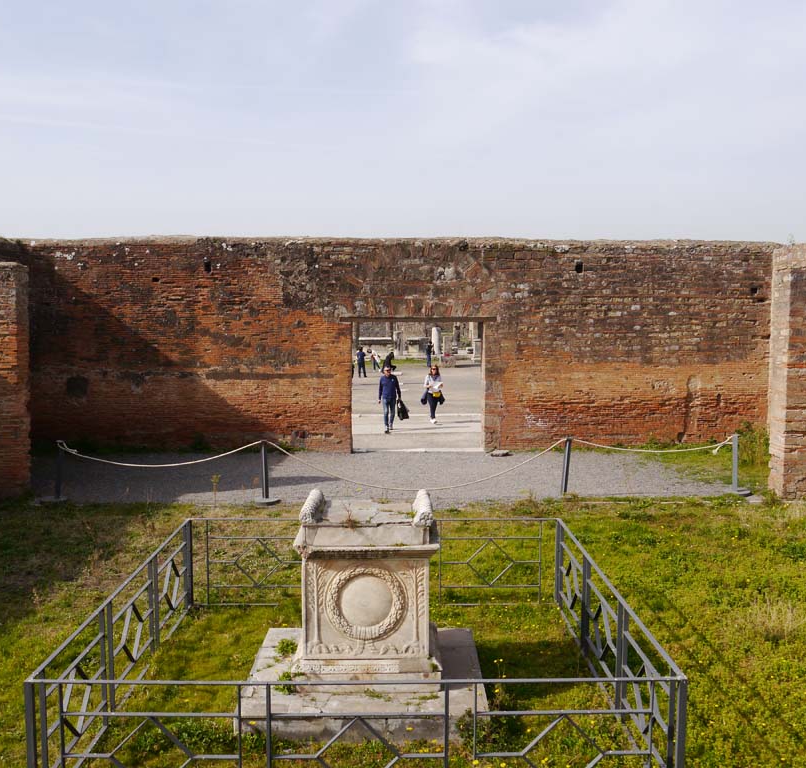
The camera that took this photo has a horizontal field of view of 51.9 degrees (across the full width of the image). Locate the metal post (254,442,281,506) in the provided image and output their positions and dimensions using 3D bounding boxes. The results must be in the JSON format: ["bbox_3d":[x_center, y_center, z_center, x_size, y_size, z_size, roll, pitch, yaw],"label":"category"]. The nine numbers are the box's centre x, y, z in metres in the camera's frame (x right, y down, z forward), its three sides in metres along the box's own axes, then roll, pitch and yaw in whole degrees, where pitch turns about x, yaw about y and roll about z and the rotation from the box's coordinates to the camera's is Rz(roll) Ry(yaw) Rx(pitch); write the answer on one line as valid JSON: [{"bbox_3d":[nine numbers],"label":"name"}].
[{"bbox_3d":[-2.285,1.470,13.725,0.420,1.010,0.420,-1,5,0],"label":"metal post"}]

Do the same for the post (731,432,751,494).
[{"bbox_3d":[5.815,1.406,14.465,0.420,1.010,0.420,-1,5,0],"label":"post"}]

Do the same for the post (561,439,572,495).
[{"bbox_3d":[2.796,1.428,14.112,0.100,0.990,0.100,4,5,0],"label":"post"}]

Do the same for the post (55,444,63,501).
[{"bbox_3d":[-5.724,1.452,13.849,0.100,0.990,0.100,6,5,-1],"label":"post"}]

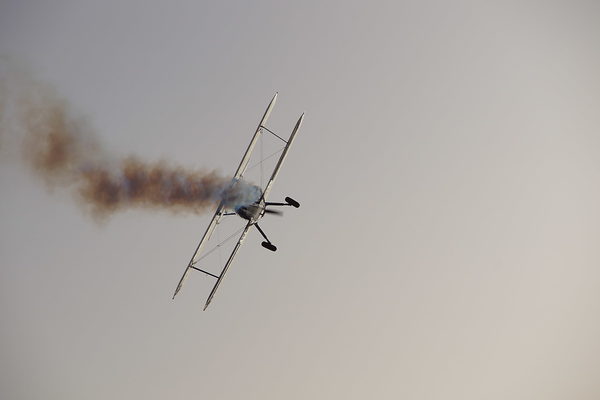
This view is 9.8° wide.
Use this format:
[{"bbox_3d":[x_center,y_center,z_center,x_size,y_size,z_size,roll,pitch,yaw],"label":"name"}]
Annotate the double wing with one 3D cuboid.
[{"bbox_3d":[-2.089,0.373,146.500,2.950,9.800,7.550,27,-1,6],"label":"double wing"}]

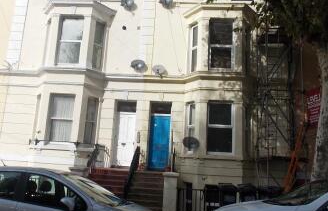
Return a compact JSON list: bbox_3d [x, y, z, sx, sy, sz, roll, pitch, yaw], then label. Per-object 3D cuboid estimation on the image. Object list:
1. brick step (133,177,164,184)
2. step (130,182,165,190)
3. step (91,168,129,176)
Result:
[{"bbox_3d":[-0.479,2.506,9.822,1.220,0.157,0.290,2,-11,4],"label":"brick step"},{"bbox_3d":[-0.492,2.606,9.528,1.200,0.157,0.290,2,-11,4],"label":"step"},{"bbox_3d":[-1.822,2.330,10.204,1.280,0.157,0.290,2,-11,4],"label":"step"}]

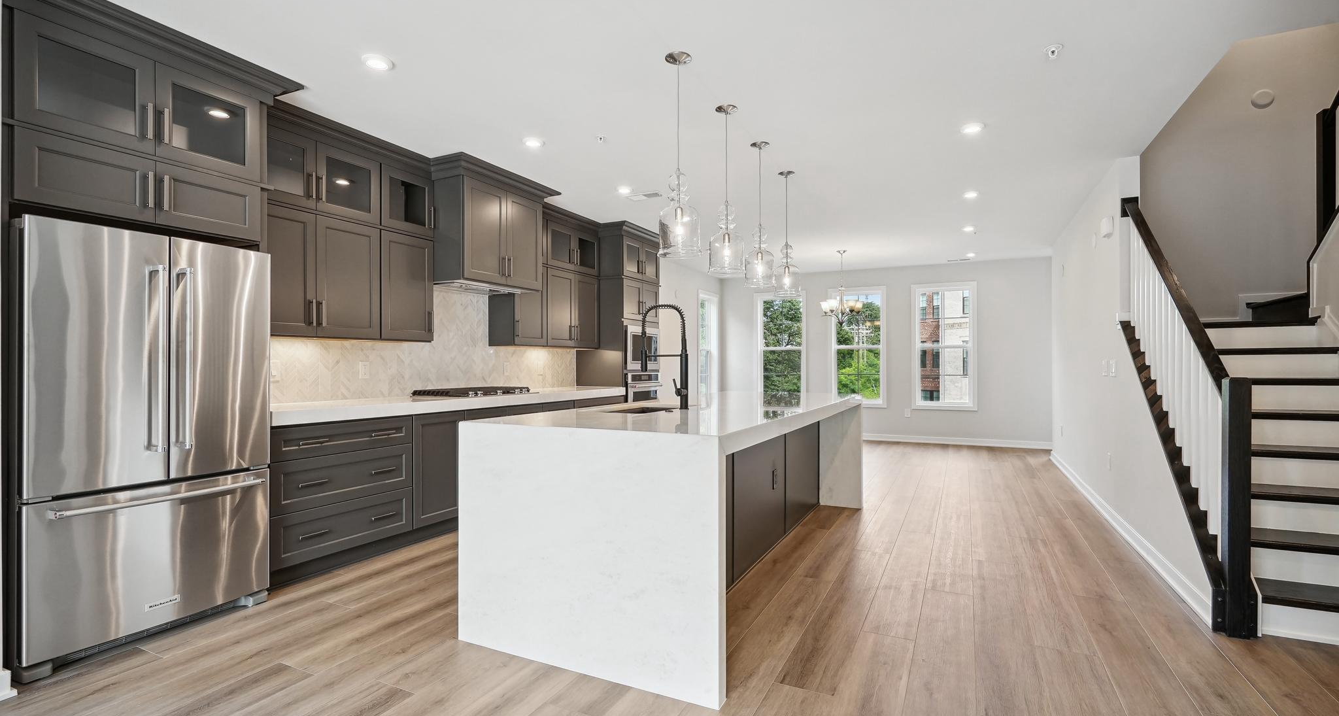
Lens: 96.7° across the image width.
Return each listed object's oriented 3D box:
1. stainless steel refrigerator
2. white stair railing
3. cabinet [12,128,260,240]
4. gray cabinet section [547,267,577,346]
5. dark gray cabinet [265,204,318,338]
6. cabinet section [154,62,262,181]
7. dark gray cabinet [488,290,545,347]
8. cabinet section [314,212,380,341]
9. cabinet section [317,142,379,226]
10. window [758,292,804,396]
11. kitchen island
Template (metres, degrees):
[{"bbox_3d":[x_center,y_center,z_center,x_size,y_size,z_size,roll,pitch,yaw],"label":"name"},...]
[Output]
[{"bbox_3d":[-2.541,0.367,2.810,0.715,1.805,0.908,0,-1,26],"label":"stainless steel refrigerator"},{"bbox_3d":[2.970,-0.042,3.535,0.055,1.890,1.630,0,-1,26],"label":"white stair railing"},{"bbox_3d":[-2.613,-0.750,2.843,0.609,0.298,0.910,0,-1,26],"label":"cabinet"},{"bbox_3d":[-1.209,-0.486,5.937,0.340,0.742,0.446,0,-1,26],"label":"gray cabinet section"},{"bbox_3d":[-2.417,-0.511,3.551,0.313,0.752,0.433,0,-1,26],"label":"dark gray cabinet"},{"bbox_3d":[-2.449,-1.125,3.000,0.500,0.424,0.446,0,-1,26],"label":"cabinet section"},{"bbox_3d":[-1.416,-0.496,5.607,0.304,0.769,0.465,0,-1,26],"label":"dark gray cabinet"},{"bbox_3d":[-2.212,-0.498,3.911,0.340,0.744,0.442,0,-1,26],"label":"cabinet section"},{"bbox_3d":[-2.213,-1.105,3.917,0.340,0.437,0.442,0,-1,26],"label":"cabinet section"},{"bbox_3d":[1.872,-0.152,10.063,0.880,1.887,0.110,0,-1,26],"label":"window"},{"bbox_3d":[0.342,0.767,3.792,1.223,0.952,3.236,0,-1,26],"label":"kitchen island"}]

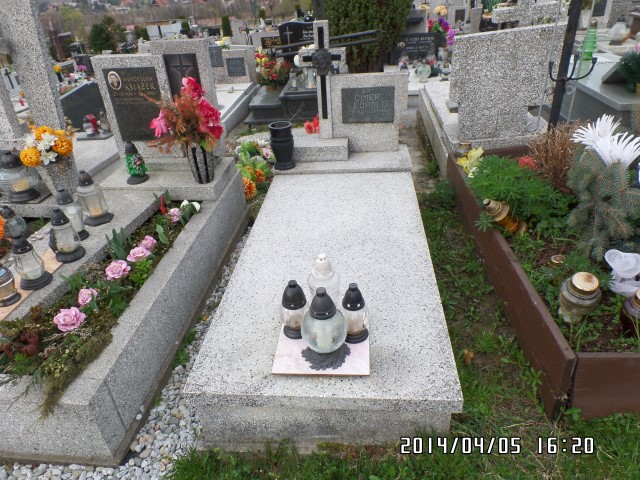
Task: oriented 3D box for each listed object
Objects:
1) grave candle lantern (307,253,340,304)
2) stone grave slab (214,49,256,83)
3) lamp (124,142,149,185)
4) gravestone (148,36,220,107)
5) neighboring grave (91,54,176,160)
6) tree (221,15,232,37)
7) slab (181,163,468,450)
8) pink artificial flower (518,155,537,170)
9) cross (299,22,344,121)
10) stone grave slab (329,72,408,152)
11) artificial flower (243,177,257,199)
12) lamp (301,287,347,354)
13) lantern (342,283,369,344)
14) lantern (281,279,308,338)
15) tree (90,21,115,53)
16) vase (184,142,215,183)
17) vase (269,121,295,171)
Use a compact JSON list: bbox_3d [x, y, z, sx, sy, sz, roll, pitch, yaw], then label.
[{"bbox_3d":[0.013,0.169,1.667,0.128,0.265,0.128,0,32,6],"label":"grave candle lantern"},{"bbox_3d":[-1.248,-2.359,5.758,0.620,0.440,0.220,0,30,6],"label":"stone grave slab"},{"bbox_3d":[-1.126,-0.479,2.580,0.125,0.245,0.125,0,32,6],"label":"lamp"},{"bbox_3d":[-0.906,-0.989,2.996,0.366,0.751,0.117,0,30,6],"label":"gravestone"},{"bbox_3d":[-1.219,-0.910,2.954,0.492,0.678,0.127,0,30,6],"label":"neighboring grave"},{"bbox_3d":[-4.225,-9.602,19.213,0.470,1.200,0.470,0,30,6],"label":"tree"},{"bbox_3d":[0.079,0.164,2.195,0.910,0.310,1.742,0,33,6],"label":"slab"},{"bbox_3d":[1.383,-0.516,2.833,0.115,0.095,0.105,5,30,14],"label":"pink artificial flower"},{"bbox_3d":[0.031,-1.076,2.890,0.302,0.743,0.092,0,30,6],"label":"cross"},{"bbox_3d":[0.343,-0.876,2.928,0.506,0.512,0.090,0,30,6],"label":"stone grave slab"},{"bbox_3d":[-0.478,-0.349,2.880,0.100,0.140,0.090,-8,32,-8],"label":"artificial flower"},{"bbox_3d":[0.016,0.272,1.413,0.155,0.278,0.155,0,30,6],"label":"lamp"},{"bbox_3d":[0.131,0.255,1.521,0.093,0.247,0.093,0,32,6],"label":"lantern"},{"bbox_3d":[-0.096,0.248,1.561,0.093,0.240,0.093,0,32,6],"label":"lantern"},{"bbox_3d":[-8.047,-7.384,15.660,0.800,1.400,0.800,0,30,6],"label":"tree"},{"bbox_3d":[-0.814,-0.535,2.898,0.165,0.278,0.170,0,30,6],"label":"vase"},{"bbox_3d":[-0.247,-0.623,2.836,0.150,0.285,0.150,0,32,6],"label":"vase"}]

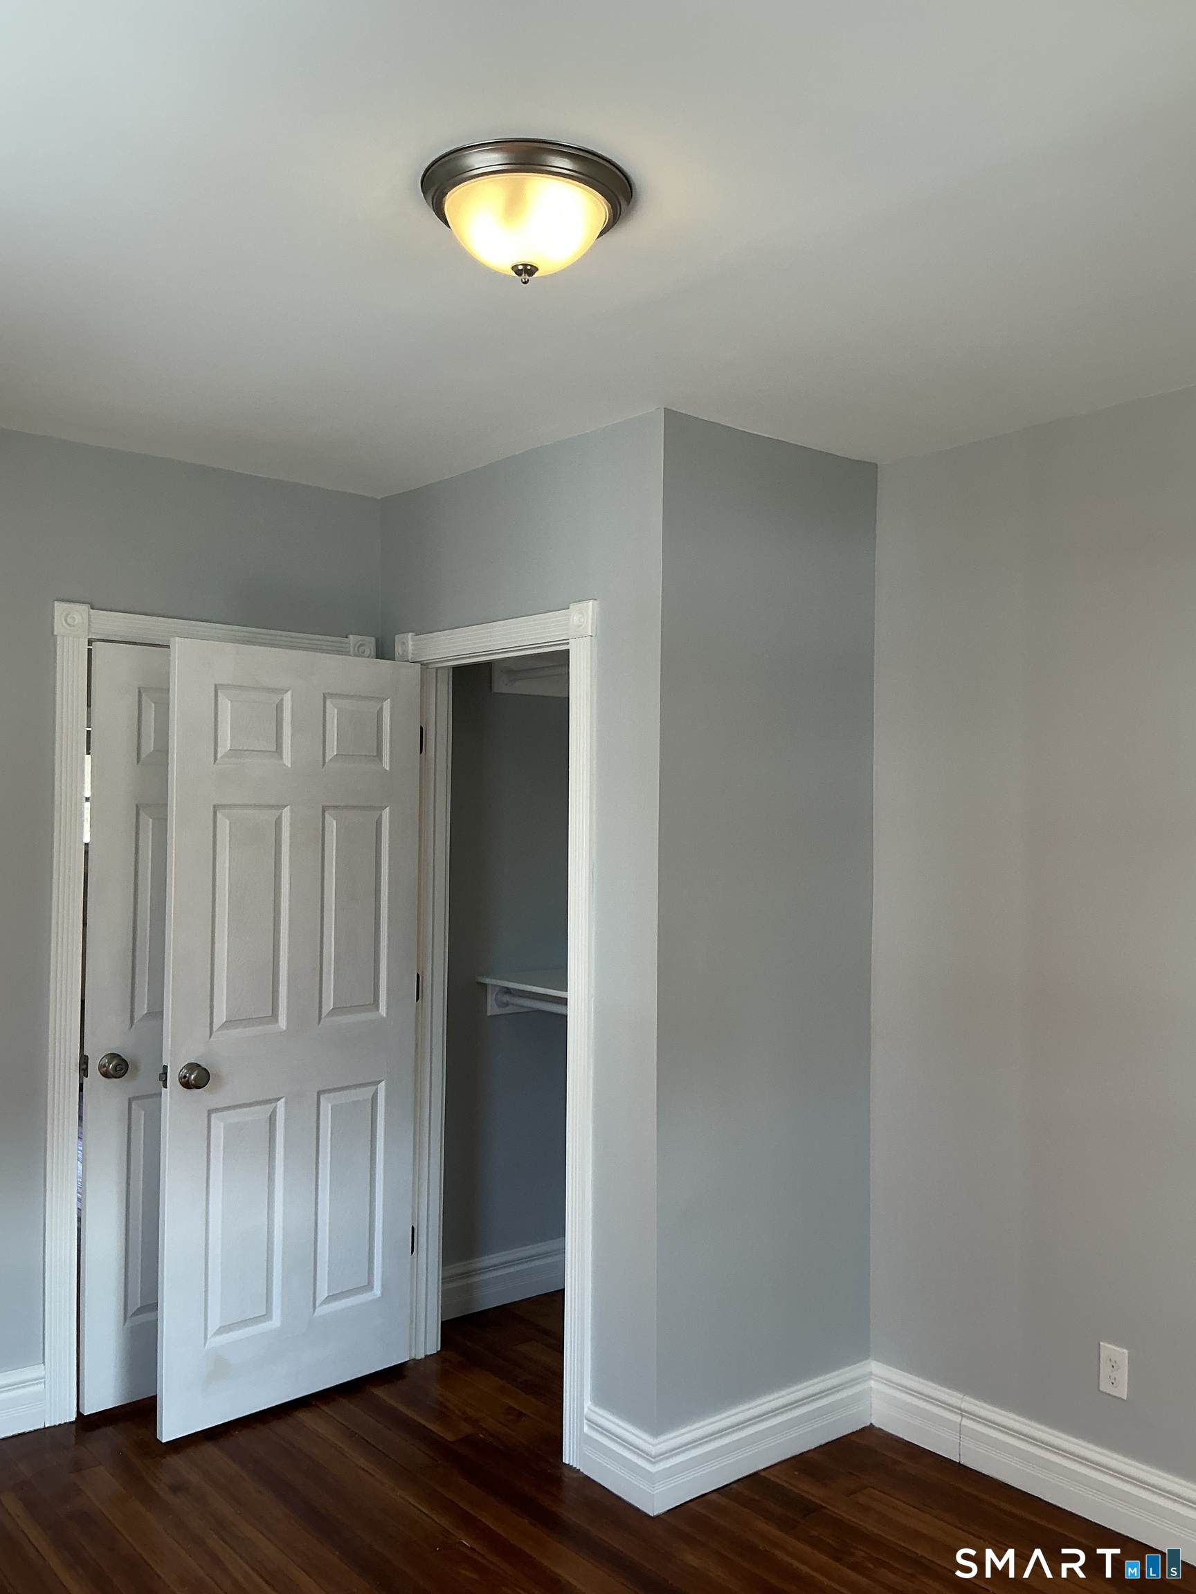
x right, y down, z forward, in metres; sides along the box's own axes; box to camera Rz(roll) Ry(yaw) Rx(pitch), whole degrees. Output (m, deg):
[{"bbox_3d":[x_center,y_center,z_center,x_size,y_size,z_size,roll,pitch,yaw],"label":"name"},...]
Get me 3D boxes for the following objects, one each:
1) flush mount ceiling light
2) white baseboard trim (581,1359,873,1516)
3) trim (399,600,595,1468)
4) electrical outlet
[{"bbox_3d":[-0.111,-0.867,1.996,0.330,0.147,0.330,1,-1,0],"label":"flush mount ceiling light"},{"bbox_3d":[0.355,1.597,3.338,0.796,0.164,0.253,1,-1,-38],"label":"white baseboard trim"},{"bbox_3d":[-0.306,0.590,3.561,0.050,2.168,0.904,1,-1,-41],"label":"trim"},{"bbox_3d":[1.190,1.325,2.975,0.009,0.114,0.069,1,-1,-41],"label":"electrical outlet"}]

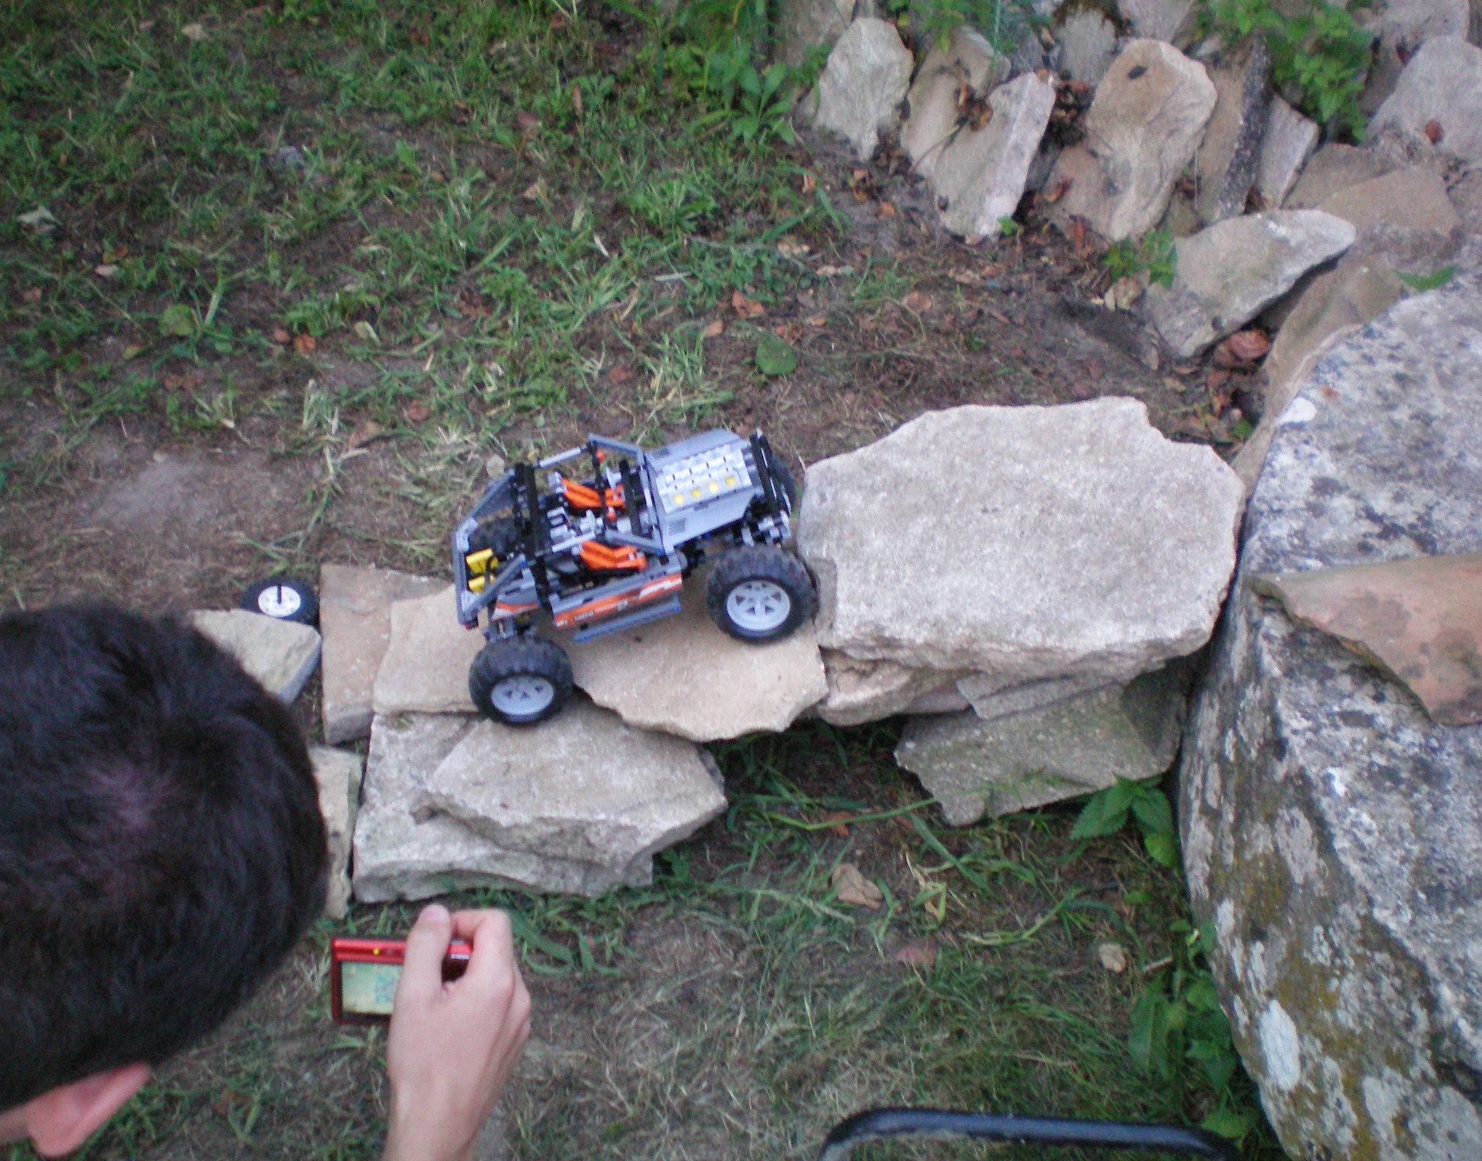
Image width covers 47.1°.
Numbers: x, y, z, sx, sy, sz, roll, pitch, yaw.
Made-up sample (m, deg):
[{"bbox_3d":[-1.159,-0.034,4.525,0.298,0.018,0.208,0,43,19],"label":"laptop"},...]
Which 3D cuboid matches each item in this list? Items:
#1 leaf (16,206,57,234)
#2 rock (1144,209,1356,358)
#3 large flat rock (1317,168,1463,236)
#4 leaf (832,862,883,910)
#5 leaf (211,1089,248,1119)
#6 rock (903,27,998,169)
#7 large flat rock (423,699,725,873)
[{"bbox_3d":[-0.905,-0.463,2.183,0.049,0.015,0.042,0,50,0],"label":"leaf"},{"bbox_3d":[0.600,-0.351,2.009,0.251,0.070,0.114,-28,77,3],"label":"rock"},{"bbox_3d":[0.880,-0.513,2.305,0.185,0.055,0.125,-1,55,8],"label":"large flat rock"},{"bbox_3d":[0.108,0.284,1.583,0.031,0.018,0.050,-33,58,-31],"label":"leaf"},{"bbox_3d":[-0.429,0.439,1.427,0.031,0.012,0.028,0,50,0],"label":"leaf"},{"bbox_3d":[0.280,-0.634,2.279,0.105,0.207,0.080,18,22,7],"label":"rock"},{"bbox_3d":[-0.151,0.177,1.554,0.265,0.060,0.160,3,47,-4],"label":"large flat rock"}]

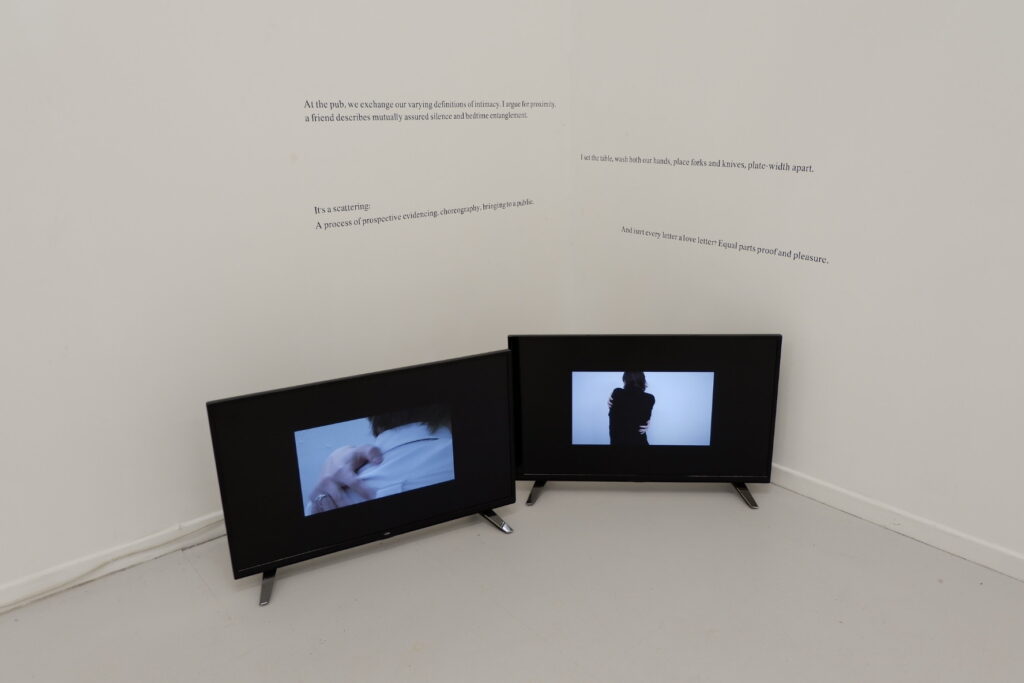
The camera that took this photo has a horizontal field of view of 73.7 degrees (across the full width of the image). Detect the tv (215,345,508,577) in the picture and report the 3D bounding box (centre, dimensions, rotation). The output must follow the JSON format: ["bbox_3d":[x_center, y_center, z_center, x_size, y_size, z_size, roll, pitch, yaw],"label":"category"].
[{"bbox_3d":[-0.346,0.294,1.752,0.745,0.460,0.080,-10,19,-24],"label":"tv"}]

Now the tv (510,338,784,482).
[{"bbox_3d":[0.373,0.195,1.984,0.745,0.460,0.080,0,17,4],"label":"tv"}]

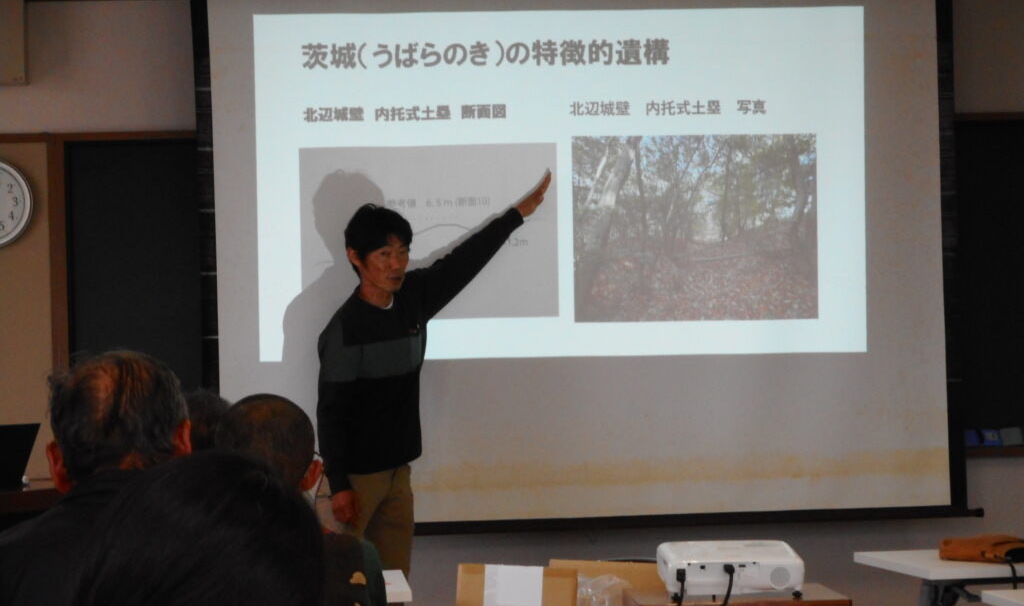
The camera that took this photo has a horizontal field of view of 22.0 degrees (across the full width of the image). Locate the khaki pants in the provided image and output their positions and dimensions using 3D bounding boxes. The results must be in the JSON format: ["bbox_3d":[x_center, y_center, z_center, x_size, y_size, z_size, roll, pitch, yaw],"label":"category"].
[{"bbox_3d":[-0.447,0.899,8.500,0.360,0.930,0.260,-1,-1,-37],"label":"khaki pants"}]

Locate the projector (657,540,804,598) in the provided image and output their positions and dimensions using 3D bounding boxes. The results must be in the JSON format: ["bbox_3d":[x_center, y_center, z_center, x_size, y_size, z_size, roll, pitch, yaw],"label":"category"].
[{"bbox_3d":[0.484,0.592,5.860,0.302,0.087,0.240,-1,5,-4],"label":"projector"}]

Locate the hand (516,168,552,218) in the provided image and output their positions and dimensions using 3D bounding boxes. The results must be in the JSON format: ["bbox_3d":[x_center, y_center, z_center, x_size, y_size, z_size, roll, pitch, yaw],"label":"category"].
[{"bbox_3d":[0.080,-0.370,8.930,0.065,0.188,0.090,36,0,0],"label":"hand"}]

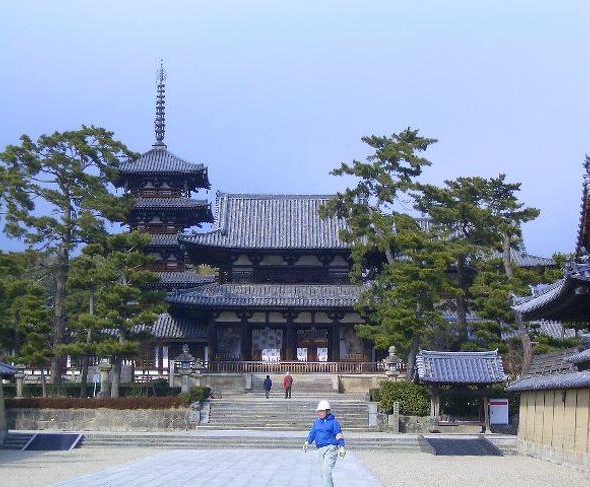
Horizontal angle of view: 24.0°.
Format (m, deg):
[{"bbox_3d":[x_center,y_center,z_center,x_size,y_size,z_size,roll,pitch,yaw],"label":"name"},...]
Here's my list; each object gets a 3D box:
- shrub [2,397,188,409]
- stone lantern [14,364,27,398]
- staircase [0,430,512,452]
[{"bbox_3d":[-8.206,6.398,55.773,7.554,0.483,0.800,0,-6,1],"label":"shrub"},{"bbox_3d":[-13.819,6.955,70.000,0.600,1.702,0.600,0,-7,1],"label":"stone lantern"},{"bbox_3d":[-1.278,7.158,50.001,18.300,0.575,1.500,0,-7,1],"label":"staircase"}]

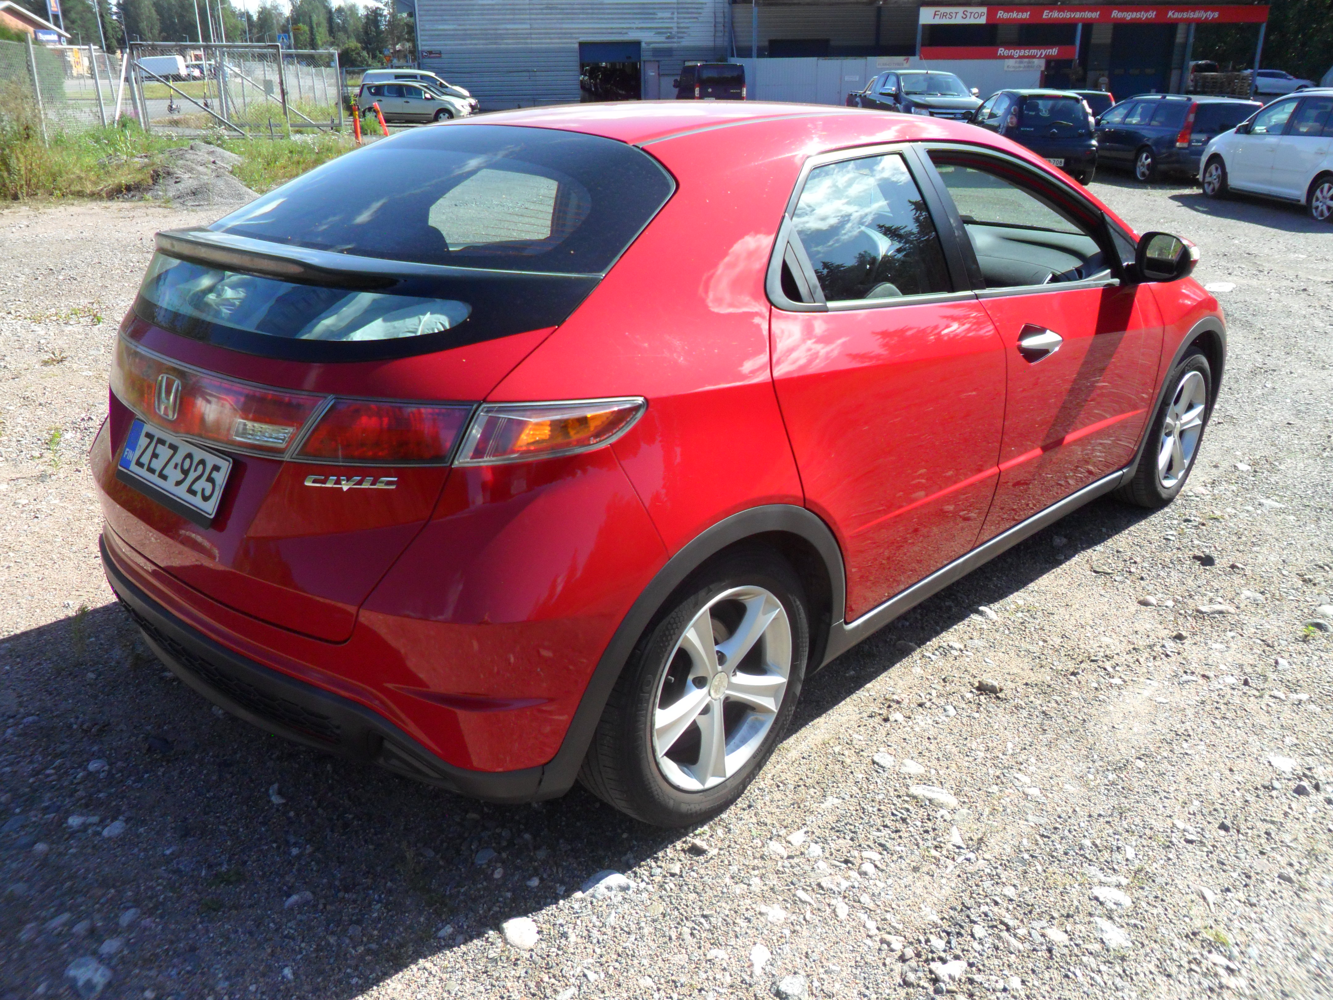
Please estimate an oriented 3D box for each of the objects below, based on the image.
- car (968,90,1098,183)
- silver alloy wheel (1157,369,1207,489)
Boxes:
[{"bbox_3d":[6.270,-6.480,18.500,1.630,1.465,3.450,-1,20,-2],"label":"car"},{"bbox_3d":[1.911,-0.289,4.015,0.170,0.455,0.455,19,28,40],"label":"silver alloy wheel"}]

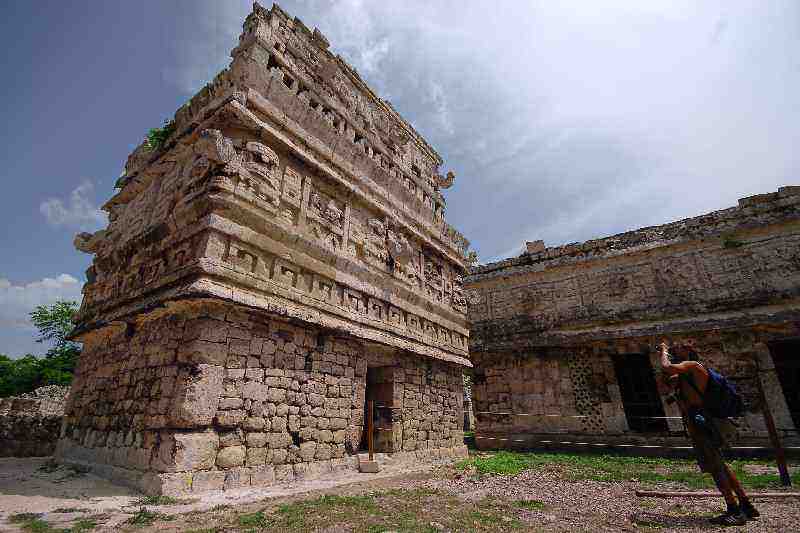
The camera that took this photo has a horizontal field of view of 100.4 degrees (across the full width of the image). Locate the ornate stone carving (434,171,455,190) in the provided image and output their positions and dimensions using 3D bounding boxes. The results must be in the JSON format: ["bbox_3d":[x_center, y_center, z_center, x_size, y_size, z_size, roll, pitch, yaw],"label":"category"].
[{"bbox_3d":[1.720,-3.330,12.870,0.700,0.760,0.350,-8,-24,18],"label":"ornate stone carving"}]

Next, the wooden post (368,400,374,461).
[{"bbox_3d":[-0.508,2.855,5.830,0.070,0.950,0.070,-15,-27,32],"label":"wooden post"}]

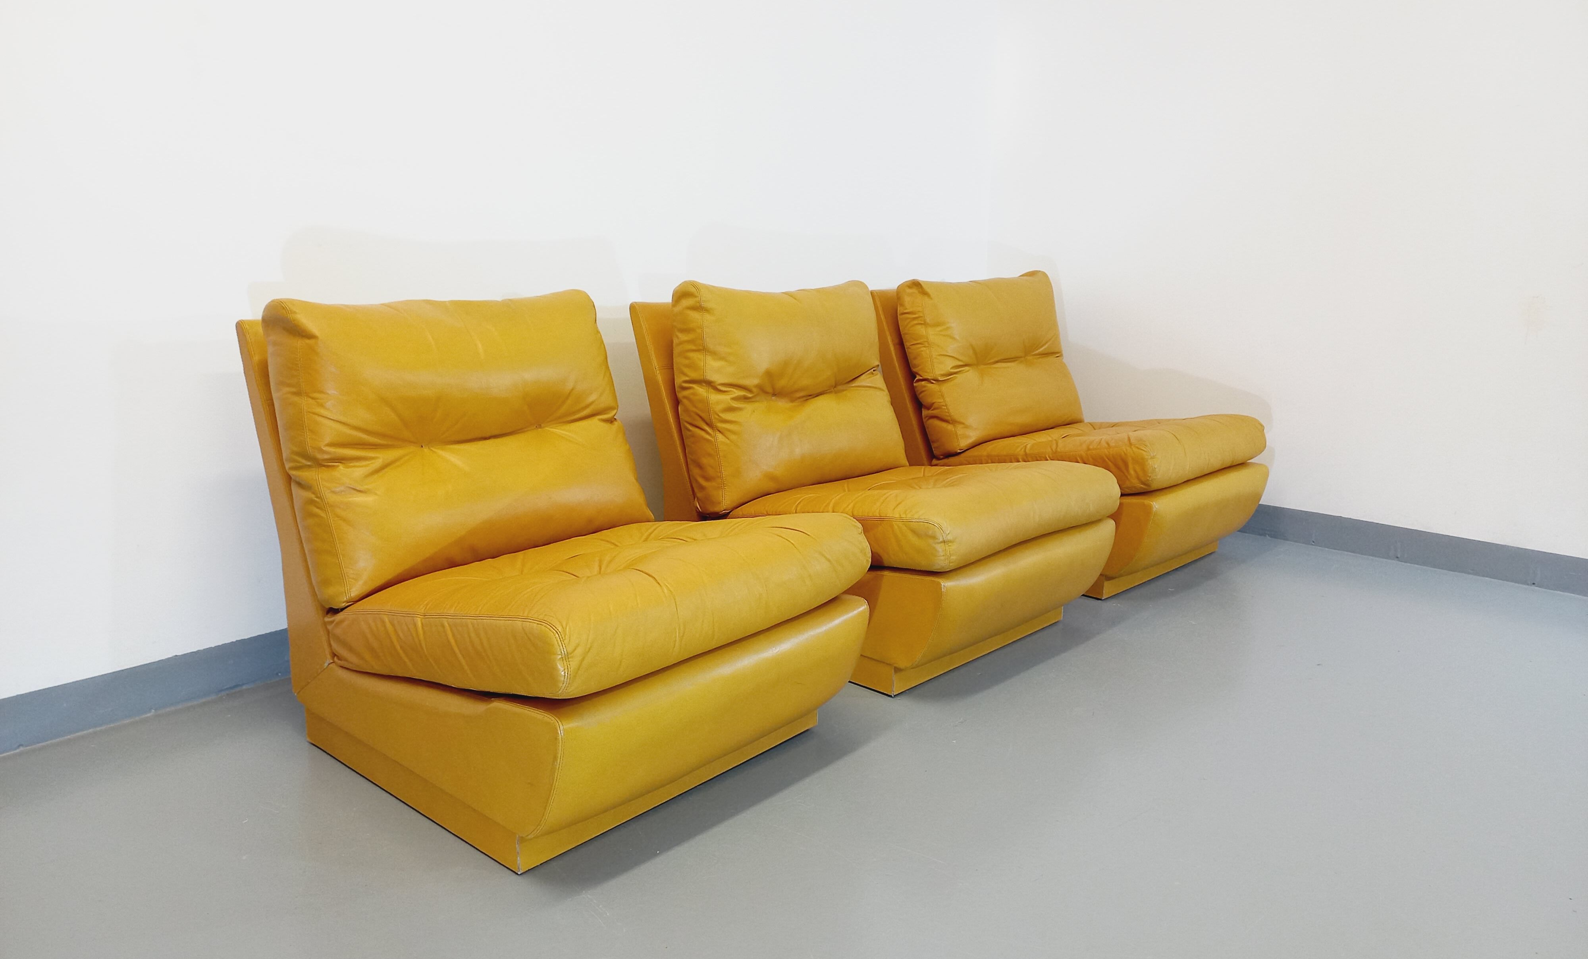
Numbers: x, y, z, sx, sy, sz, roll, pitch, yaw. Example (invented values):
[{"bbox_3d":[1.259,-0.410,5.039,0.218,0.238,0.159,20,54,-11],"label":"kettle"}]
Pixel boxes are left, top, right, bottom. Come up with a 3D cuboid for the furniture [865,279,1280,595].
[{"bbox_3d":[0.764,-0.172,3.191,0.884,0.757,0.658,13,17,43],"label":"furniture"}]

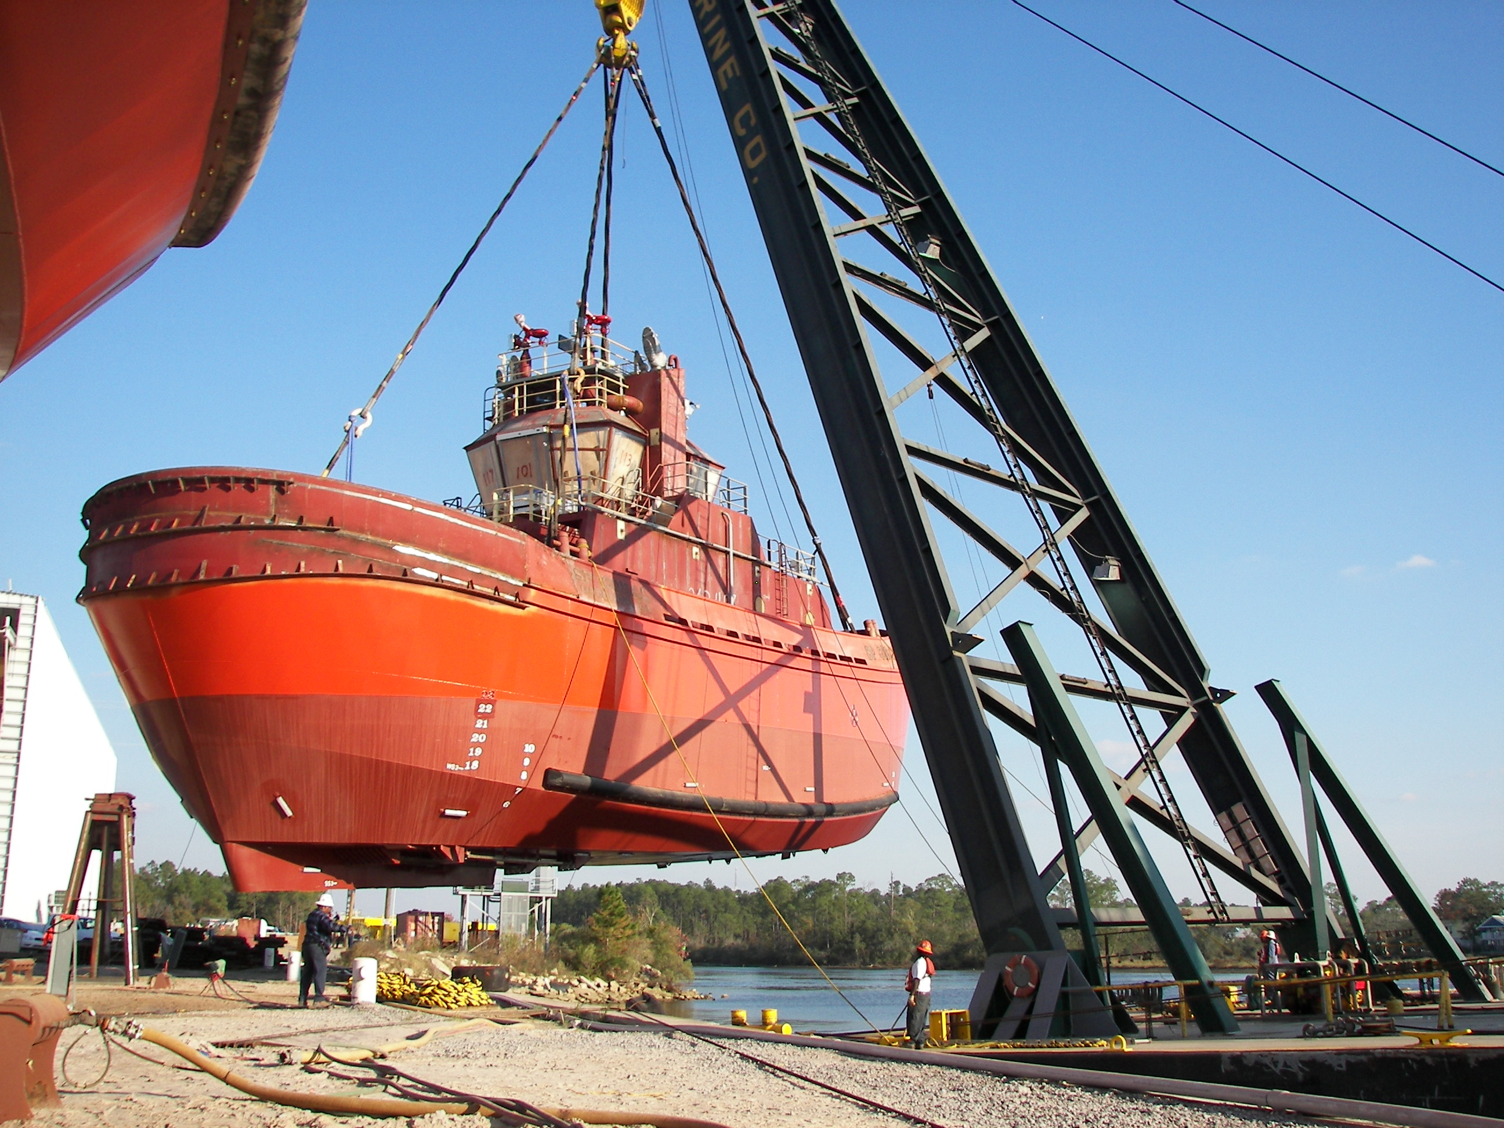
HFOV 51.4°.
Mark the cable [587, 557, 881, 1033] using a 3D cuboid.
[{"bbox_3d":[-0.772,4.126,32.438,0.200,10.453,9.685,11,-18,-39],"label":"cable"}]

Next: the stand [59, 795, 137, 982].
[{"bbox_3d":[-16.157,8.008,38.685,1.850,4.625,1.700,4,-14,-14],"label":"stand"}]

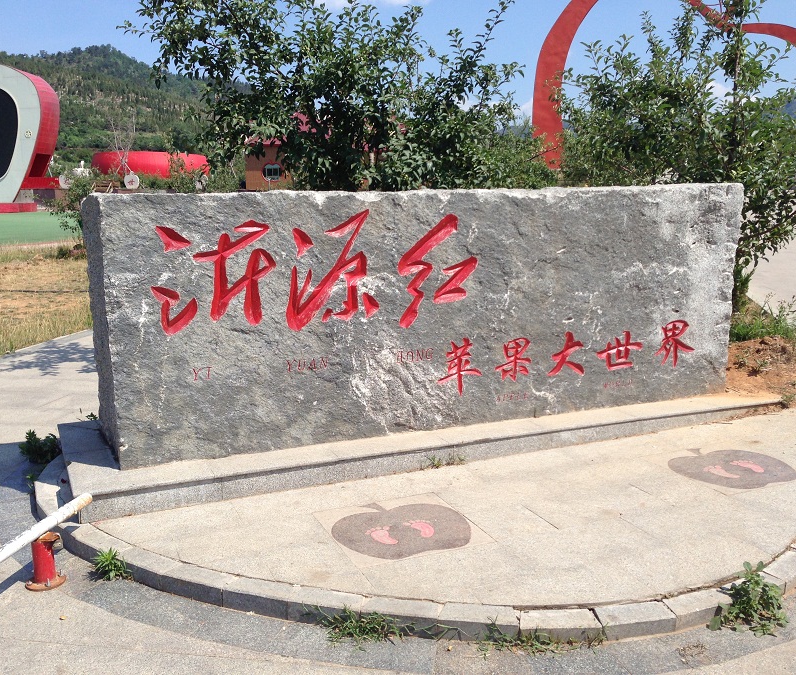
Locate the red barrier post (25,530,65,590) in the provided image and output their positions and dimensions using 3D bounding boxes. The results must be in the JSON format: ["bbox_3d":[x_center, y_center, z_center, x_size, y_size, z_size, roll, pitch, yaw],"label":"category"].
[{"bbox_3d":[-1.353,0.850,3.283,0.152,0.192,0.152,0,11,0],"label":"red barrier post"}]

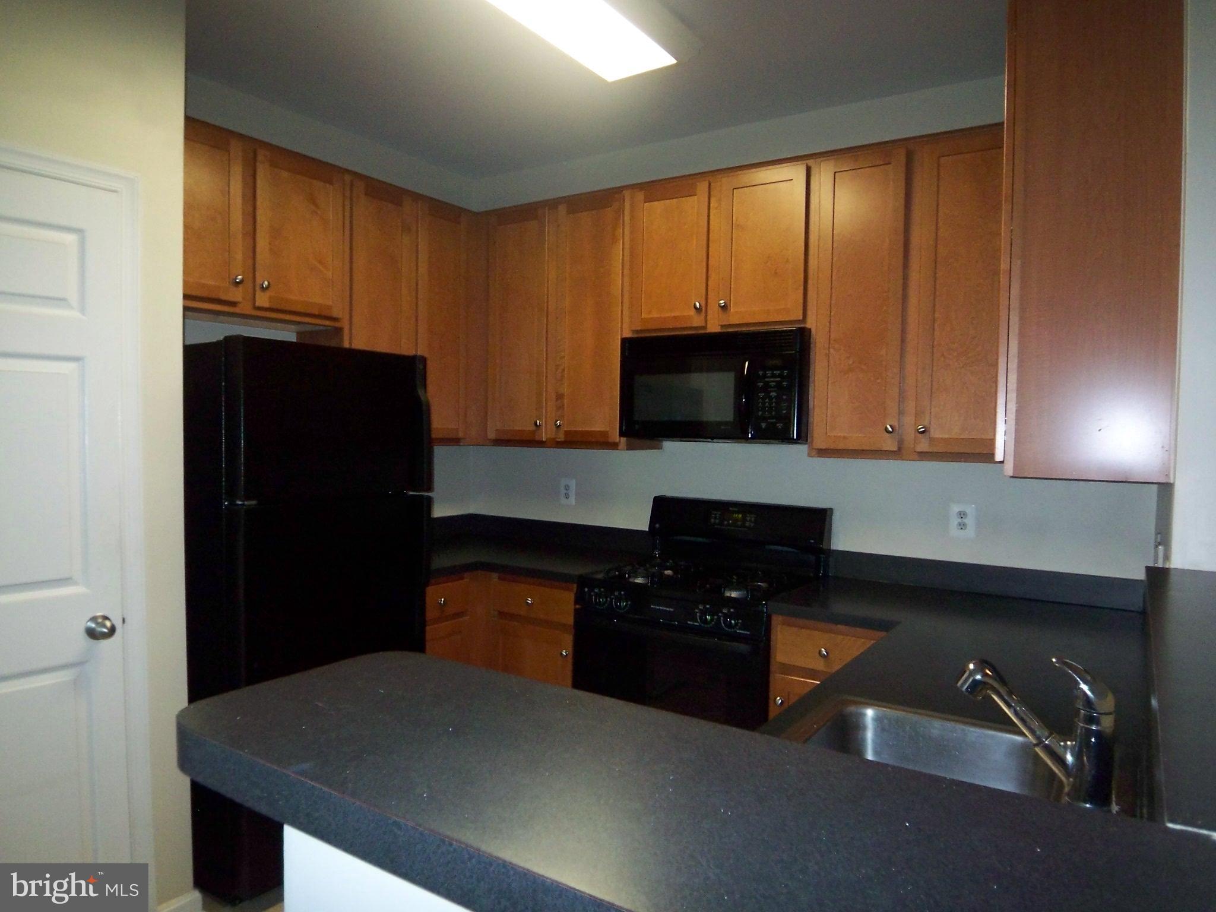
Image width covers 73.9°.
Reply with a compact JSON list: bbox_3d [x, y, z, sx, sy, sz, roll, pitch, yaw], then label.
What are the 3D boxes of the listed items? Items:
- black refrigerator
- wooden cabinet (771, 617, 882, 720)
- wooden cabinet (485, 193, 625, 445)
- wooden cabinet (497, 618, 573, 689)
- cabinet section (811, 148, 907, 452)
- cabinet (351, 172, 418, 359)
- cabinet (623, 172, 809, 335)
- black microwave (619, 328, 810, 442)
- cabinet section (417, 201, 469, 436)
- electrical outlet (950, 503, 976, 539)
[{"bbox_3d":[-1.133,0.492,2.752,0.742,1.690,0.717,2,3,33],"label":"black refrigerator"},{"bbox_3d":[0.872,0.954,2.765,0.432,0.889,0.636,2,3,33],"label":"wooden cabinet"},{"bbox_3d":[-0.173,-0.566,3.577,0.771,1.049,0.331,2,3,33],"label":"wooden cabinet"},{"bbox_3d":[-0.130,0.996,3.418,0.402,0.717,0.636,2,3,33],"label":"wooden cabinet"},{"bbox_3d":[0.938,-0.521,2.872,0.302,1.007,0.326,2,3,33],"label":"cabinet section"},{"bbox_3d":[-1.014,-0.567,3.298,0.331,1.049,0.372,2,3,33],"label":"cabinet"},{"bbox_3d":[0.476,-0.765,3.148,0.769,0.593,0.331,2,3,33],"label":"cabinet"},{"bbox_3d":[0.456,-0.266,3.149,0.763,0.412,0.379,2,3,33],"label":"black microwave"},{"bbox_3d":[-0.852,-0.573,3.600,0.326,1.007,0.301,2,3,33],"label":"cabinet section"},{"bbox_3d":[1.259,0.231,2.864,0.074,0.117,0.008,2,3,33],"label":"electrical outlet"}]

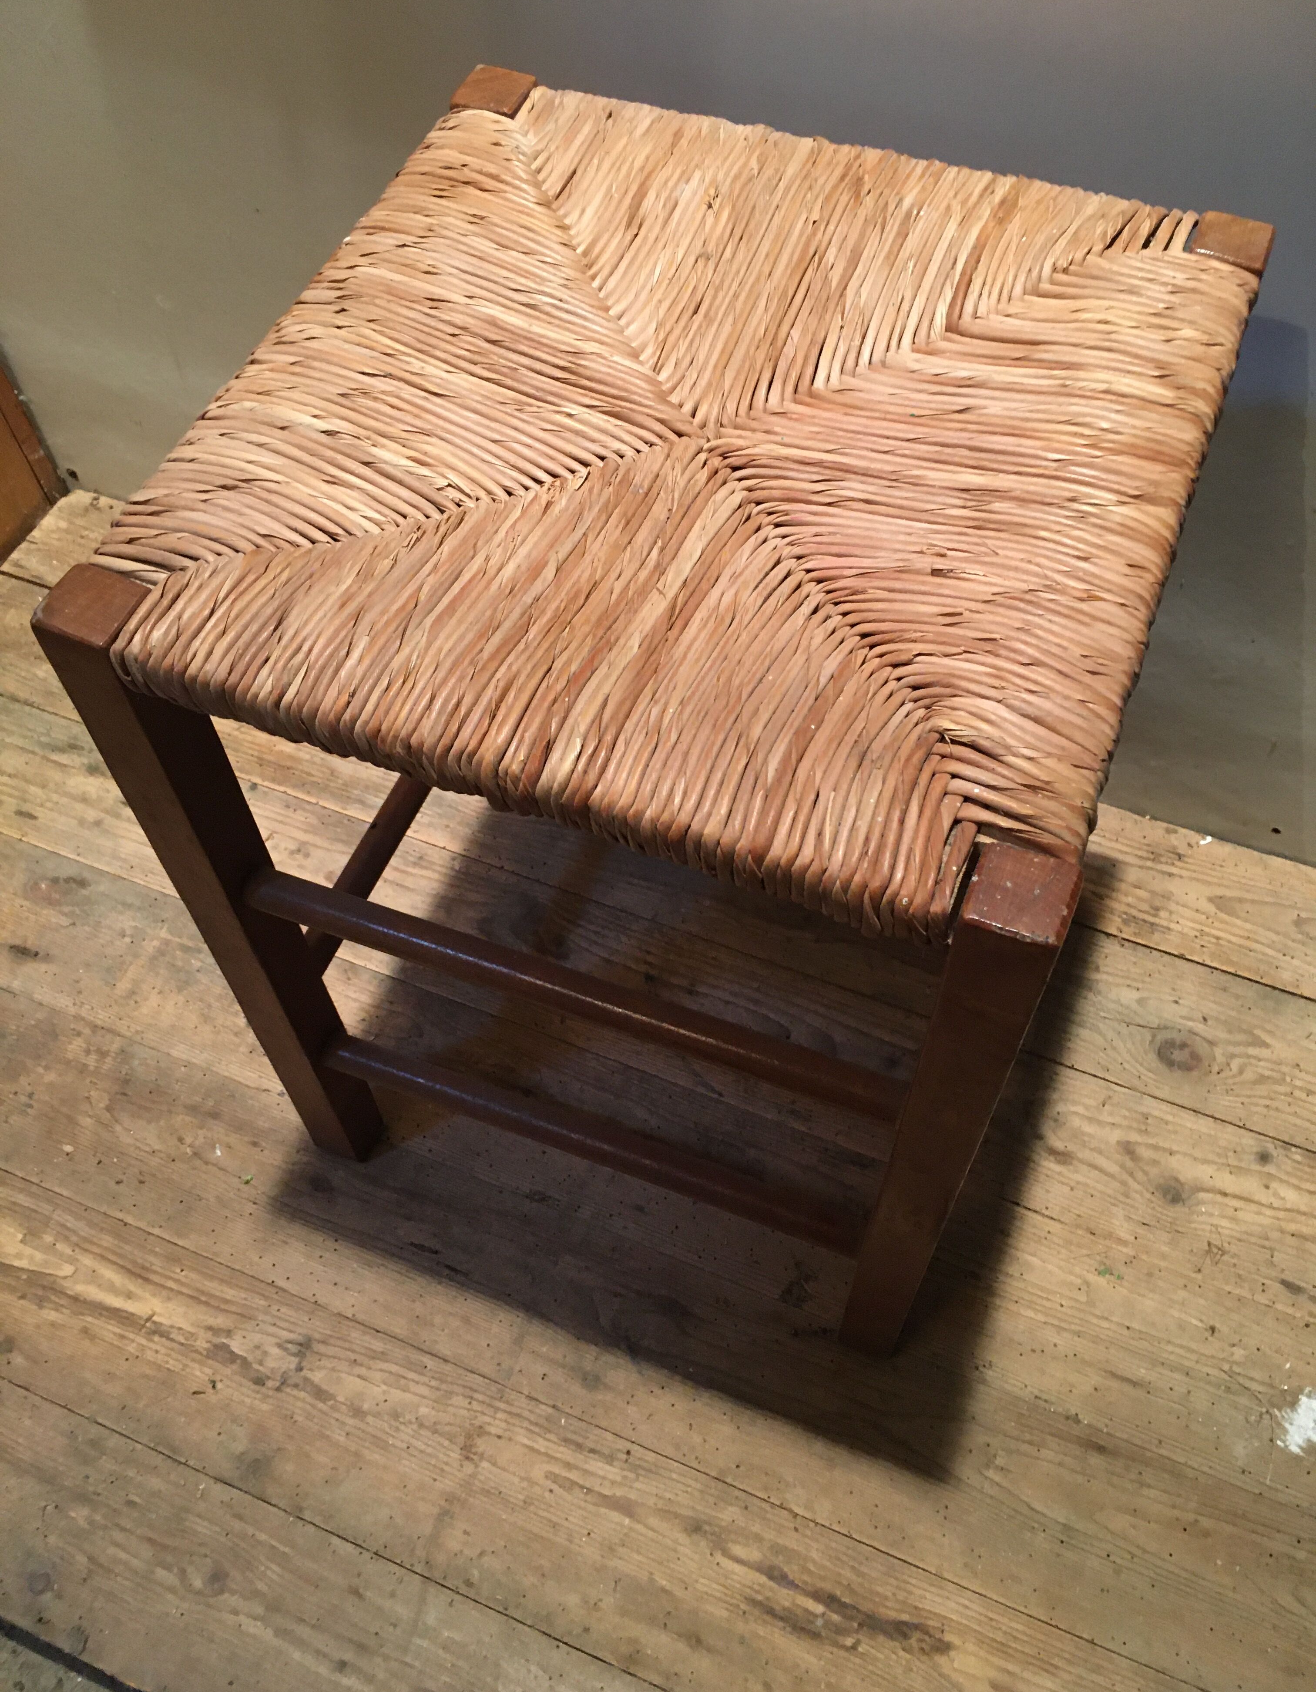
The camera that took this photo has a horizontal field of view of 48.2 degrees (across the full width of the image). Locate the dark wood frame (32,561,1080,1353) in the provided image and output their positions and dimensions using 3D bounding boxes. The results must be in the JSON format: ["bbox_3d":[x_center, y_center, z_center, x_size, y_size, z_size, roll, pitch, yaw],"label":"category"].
[{"bbox_3d":[0.024,-0.038,0.775,0.371,0.490,0.374,18,60,12],"label":"dark wood frame"}]

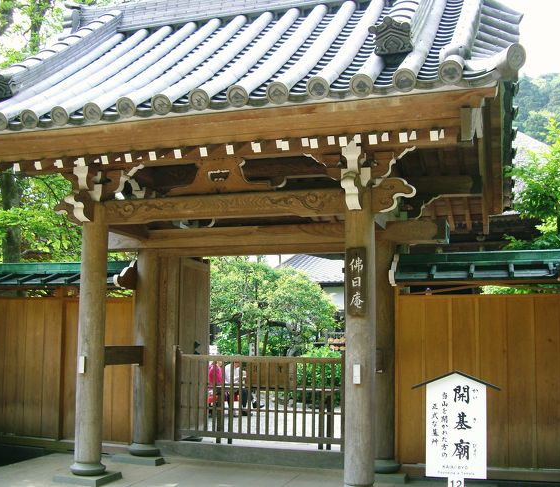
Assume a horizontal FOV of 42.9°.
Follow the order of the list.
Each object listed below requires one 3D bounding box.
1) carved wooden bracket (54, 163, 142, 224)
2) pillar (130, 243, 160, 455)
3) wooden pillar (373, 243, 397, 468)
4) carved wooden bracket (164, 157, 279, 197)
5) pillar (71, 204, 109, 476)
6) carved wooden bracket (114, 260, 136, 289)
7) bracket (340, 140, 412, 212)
[{"bbox_3d":[-1.905,-0.440,7.150,0.951,0.540,0.540,-2,-6,19],"label":"carved wooden bracket"},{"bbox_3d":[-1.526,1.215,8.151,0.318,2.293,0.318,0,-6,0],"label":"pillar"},{"bbox_3d":[1.051,1.120,7.286,0.307,2.286,0.307,-2,-6,19],"label":"wooden pillar"},{"bbox_3d":[-0.535,-0.630,6.840,1.157,0.355,0.114,-2,-6,19],"label":"carved wooden bracket"},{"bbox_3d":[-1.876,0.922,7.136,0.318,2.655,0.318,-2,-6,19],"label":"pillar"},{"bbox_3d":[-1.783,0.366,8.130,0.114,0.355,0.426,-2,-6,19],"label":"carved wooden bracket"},{"bbox_3d":[0.831,-0.523,6.222,0.611,0.540,0.525,-2,-6,19],"label":"bracket"}]

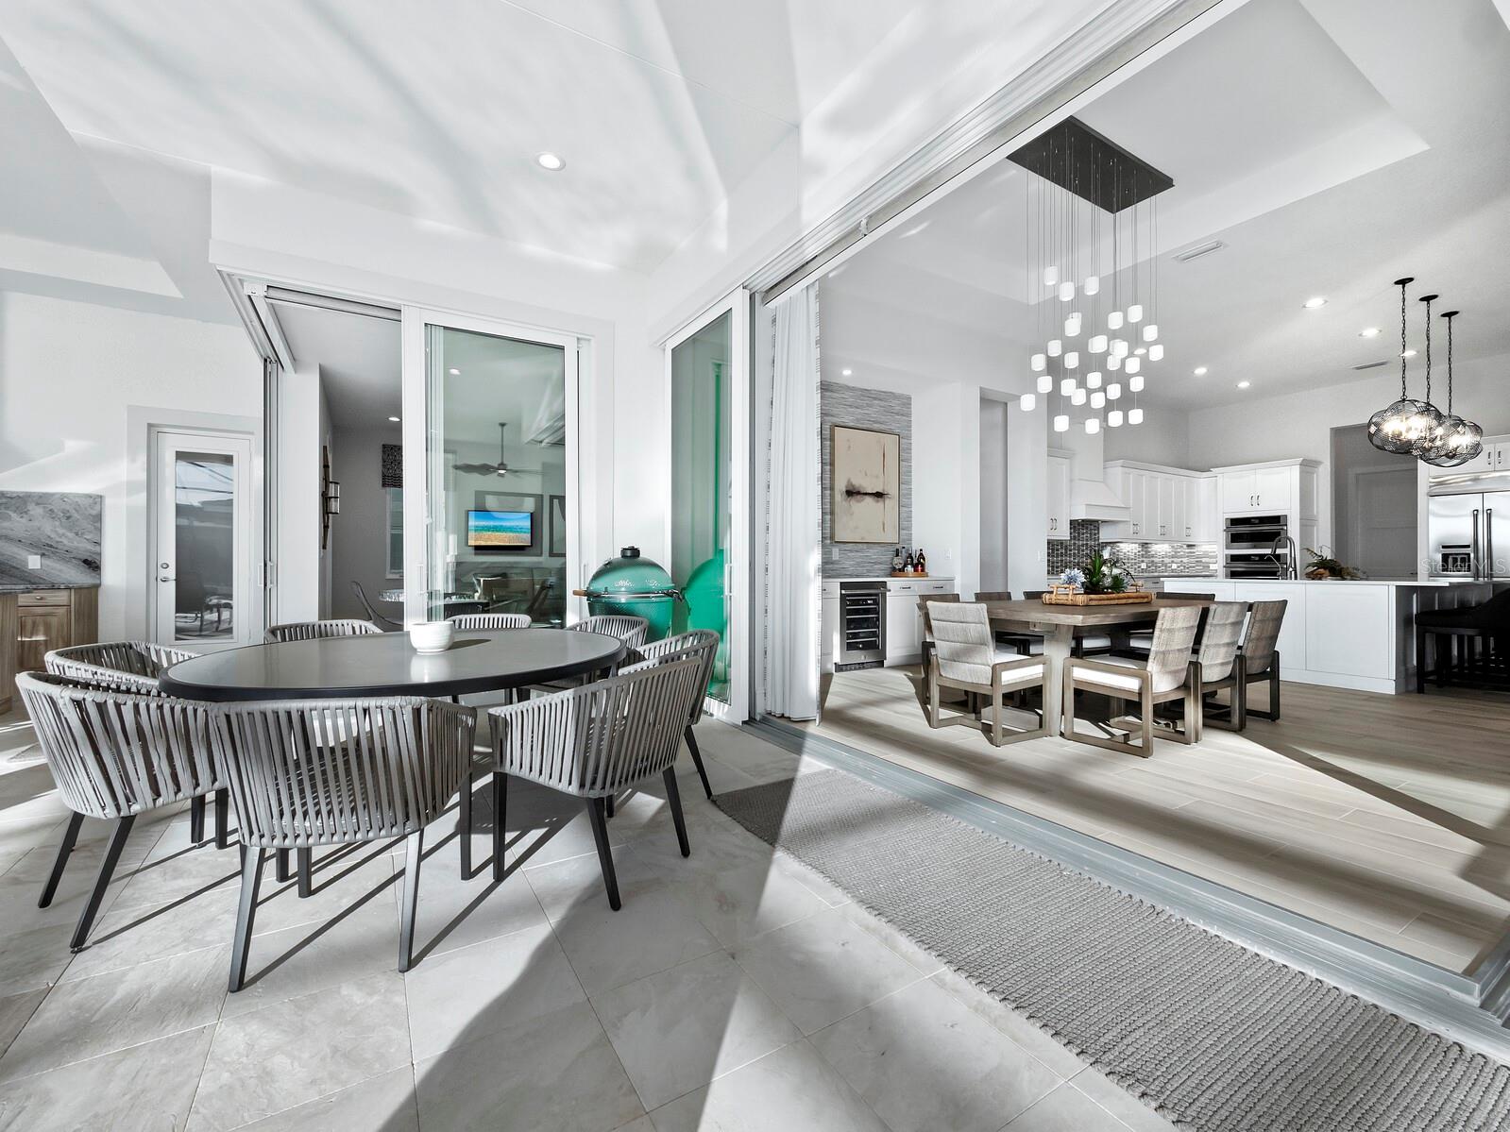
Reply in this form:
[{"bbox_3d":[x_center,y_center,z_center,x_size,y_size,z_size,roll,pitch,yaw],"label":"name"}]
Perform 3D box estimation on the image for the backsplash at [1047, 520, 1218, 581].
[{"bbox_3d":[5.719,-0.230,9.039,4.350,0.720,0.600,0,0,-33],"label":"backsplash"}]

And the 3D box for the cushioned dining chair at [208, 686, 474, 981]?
[{"bbox_3d":[-1.214,0.725,1.852,0.580,0.770,0.580,0,0,-12],"label":"cushioned dining chair"}]

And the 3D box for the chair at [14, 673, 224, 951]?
[{"bbox_3d":[-2.024,0.735,2.105,0.600,0.770,0.600,0,0,32],"label":"chair"}]

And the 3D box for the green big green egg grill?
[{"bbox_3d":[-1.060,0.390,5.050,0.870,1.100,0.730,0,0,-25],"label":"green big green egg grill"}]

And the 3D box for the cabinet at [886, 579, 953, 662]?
[{"bbox_3d":[1.623,0.595,6.805,1.040,0.910,0.630,0,0,-33],"label":"cabinet"}]

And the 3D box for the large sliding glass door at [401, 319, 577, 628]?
[{"bbox_3d":[-2.070,-0.425,4.886,1.300,3.030,0.070,0,0,-32],"label":"large sliding glass door"}]

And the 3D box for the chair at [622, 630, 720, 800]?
[{"bbox_3d":[-0.471,0.725,3.130,0.580,0.770,0.580,0,0,-15],"label":"chair"}]

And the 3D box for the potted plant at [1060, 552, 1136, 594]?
[{"bbox_3d":[2.680,0.080,4.780,0.520,0.360,0.380,0,0,-32],"label":"potted plant"}]

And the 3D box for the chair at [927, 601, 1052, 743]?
[{"bbox_3d":[1.449,0.633,3.858,0.540,0.835,0.490,0,0,-33],"label":"chair"}]

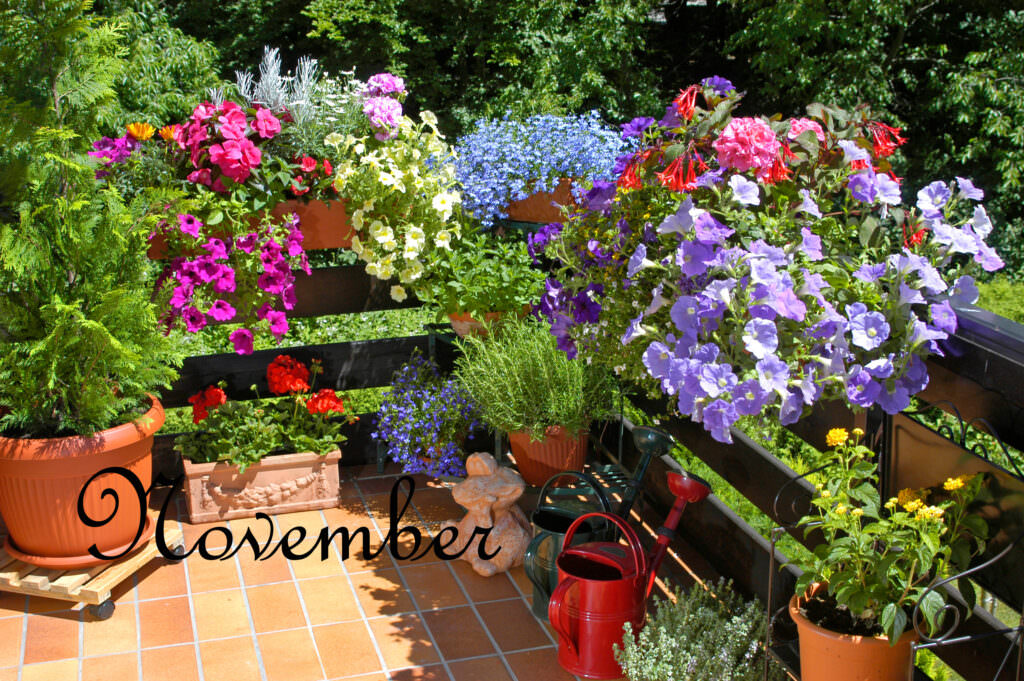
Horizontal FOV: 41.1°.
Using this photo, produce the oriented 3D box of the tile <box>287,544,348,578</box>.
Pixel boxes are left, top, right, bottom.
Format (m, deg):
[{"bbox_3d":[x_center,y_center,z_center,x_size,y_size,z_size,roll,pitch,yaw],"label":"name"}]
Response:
[{"bbox_3d":[-0.498,0.553,3.447,0.115,0.012,0.240,-5,16,-15],"label":"tile"}]

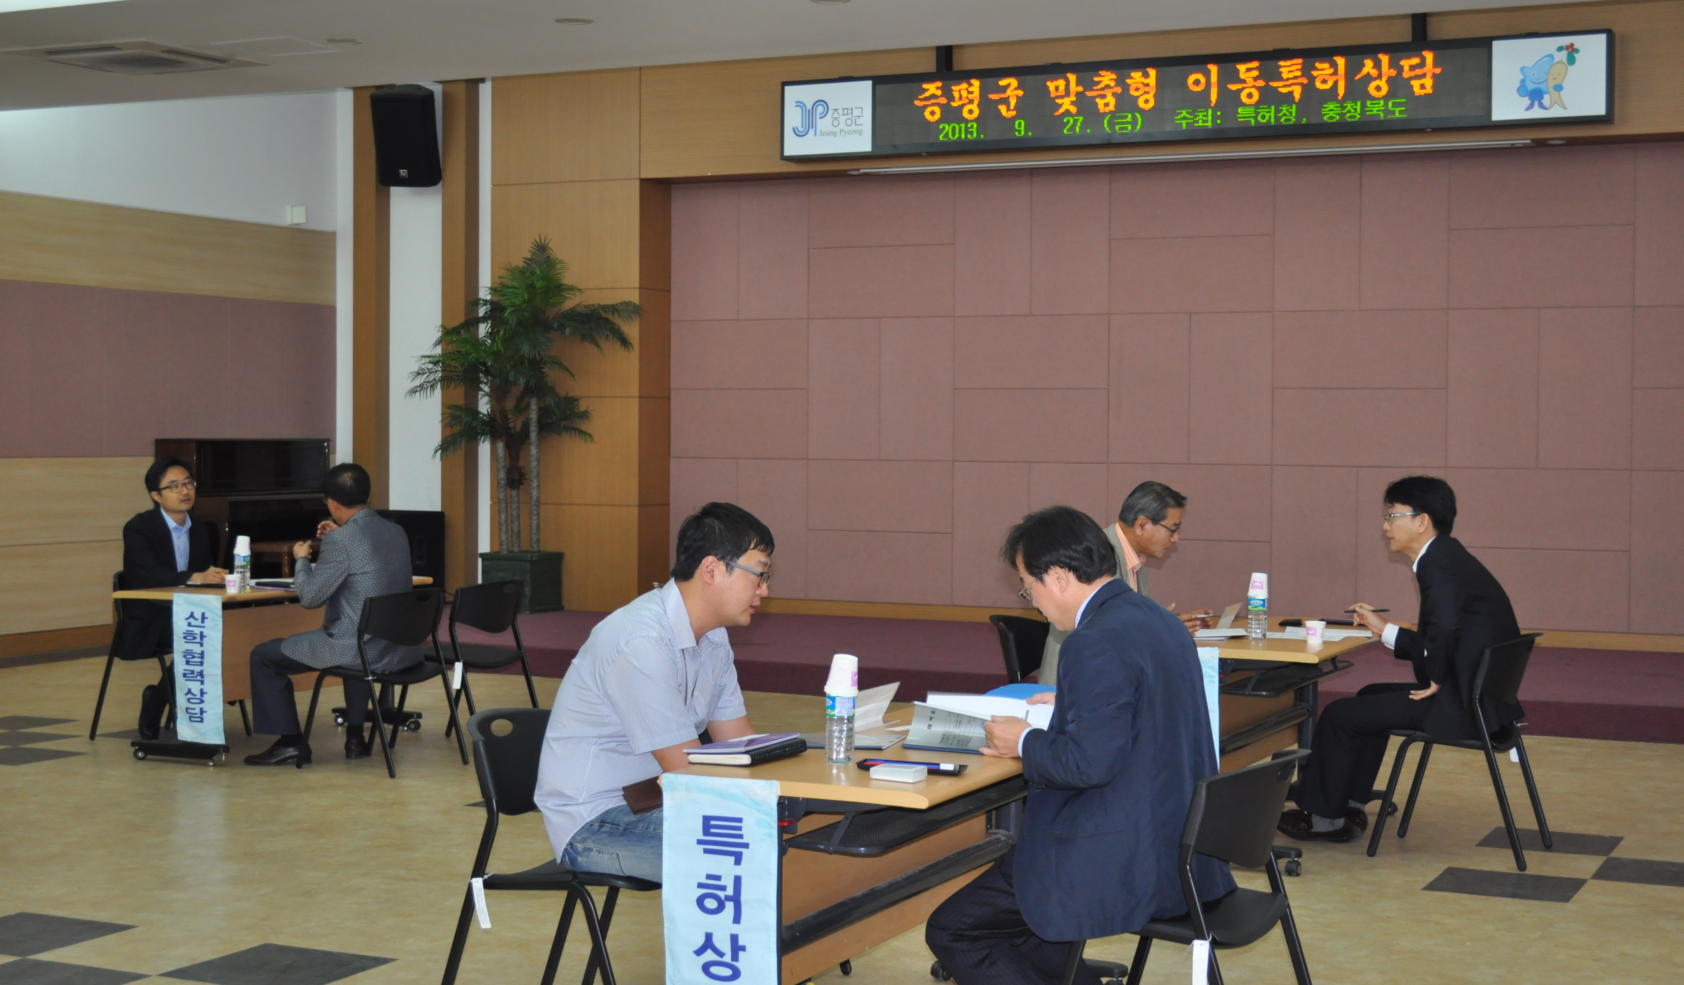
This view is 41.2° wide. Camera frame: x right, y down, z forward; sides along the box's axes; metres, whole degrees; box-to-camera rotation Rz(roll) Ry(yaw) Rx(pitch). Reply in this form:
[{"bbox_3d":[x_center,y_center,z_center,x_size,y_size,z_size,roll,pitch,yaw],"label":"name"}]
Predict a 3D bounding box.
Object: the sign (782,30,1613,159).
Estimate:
[{"bbox_3d":[2.133,-2.567,14.755,5.580,0.560,0.160,1,1,25],"label":"sign"}]

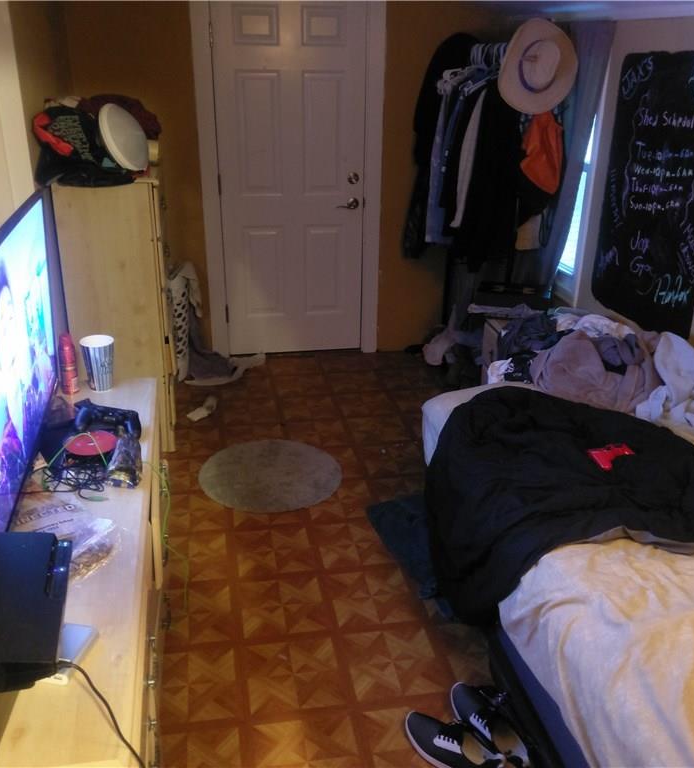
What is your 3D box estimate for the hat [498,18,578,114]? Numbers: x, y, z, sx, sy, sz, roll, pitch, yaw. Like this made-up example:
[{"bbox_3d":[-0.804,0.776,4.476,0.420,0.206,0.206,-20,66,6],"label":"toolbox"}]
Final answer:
[{"bbox_3d":[0.742,-1.230,2.980,0.310,0.375,0.130,6,17,3],"label":"hat"}]

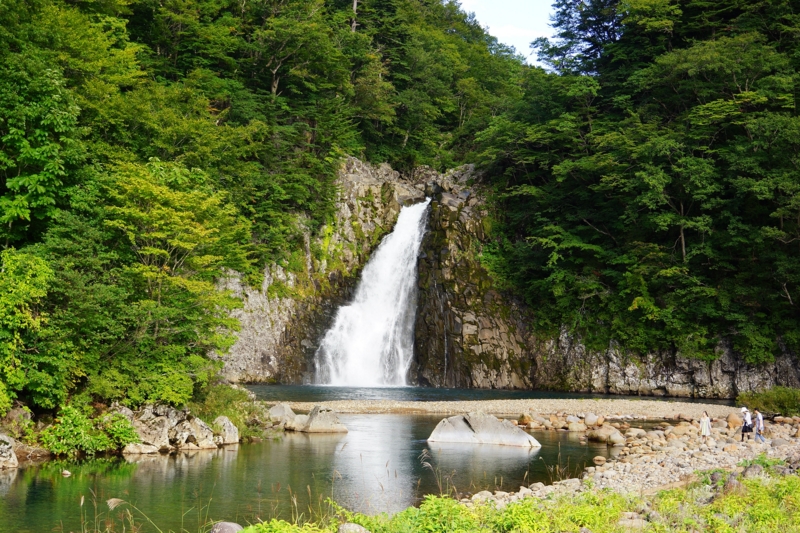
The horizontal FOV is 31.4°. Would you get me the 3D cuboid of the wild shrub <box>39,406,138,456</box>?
[{"bbox_3d":[-14.306,7.578,65.300,4.500,2.250,2.600,0,-4,0],"label":"wild shrub"}]

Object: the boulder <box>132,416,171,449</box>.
[{"bbox_3d":[-12.084,8.080,69.000,1.850,1.550,1.500,0,-4,0],"label":"boulder"}]

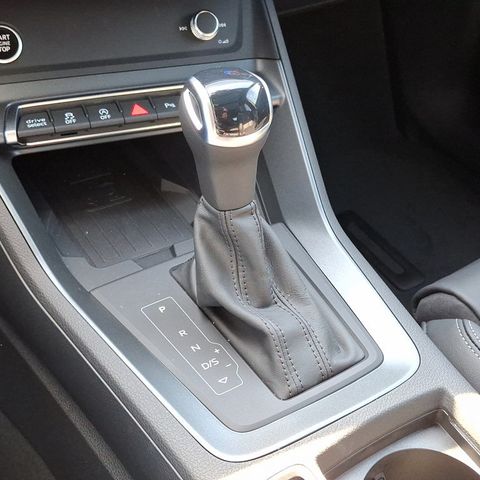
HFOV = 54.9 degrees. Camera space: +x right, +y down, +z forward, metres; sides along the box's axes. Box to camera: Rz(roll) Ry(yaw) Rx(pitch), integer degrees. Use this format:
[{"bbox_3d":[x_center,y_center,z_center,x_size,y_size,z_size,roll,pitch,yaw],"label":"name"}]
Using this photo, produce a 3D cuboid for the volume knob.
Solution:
[{"bbox_3d":[-0.039,-0.237,0.513,0.031,0.031,0.014,-16,0,-26],"label":"volume knob"}]

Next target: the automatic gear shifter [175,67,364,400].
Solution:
[{"bbox_3d":[0.018,-0.022,0.316,0.104,0.150,0.175,-16,43,-26],"label":"automatic gear shifter"}]

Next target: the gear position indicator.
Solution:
[{"bbox_3d":[-0.032,0.069,0.314,0.026,0.004,0.092,-24,47,-33],"label":"gear position indicator"}]

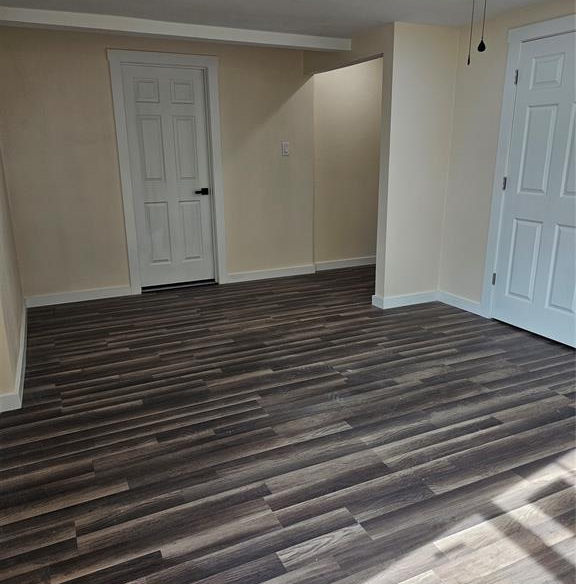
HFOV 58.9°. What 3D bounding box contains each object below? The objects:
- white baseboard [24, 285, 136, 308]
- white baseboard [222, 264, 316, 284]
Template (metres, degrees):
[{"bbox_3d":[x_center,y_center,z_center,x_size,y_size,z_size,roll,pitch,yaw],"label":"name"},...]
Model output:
[{"bbox_3d":[-1.934,0.038,4.757,0.921,0.104,0.018,-8,18,-24],"label":"white baseboard"},{"bbox_3d":[-0.169,-0.203,5.533,1.041,0.099,0.018,-8,18,-24],"label":"white baseboard"}]

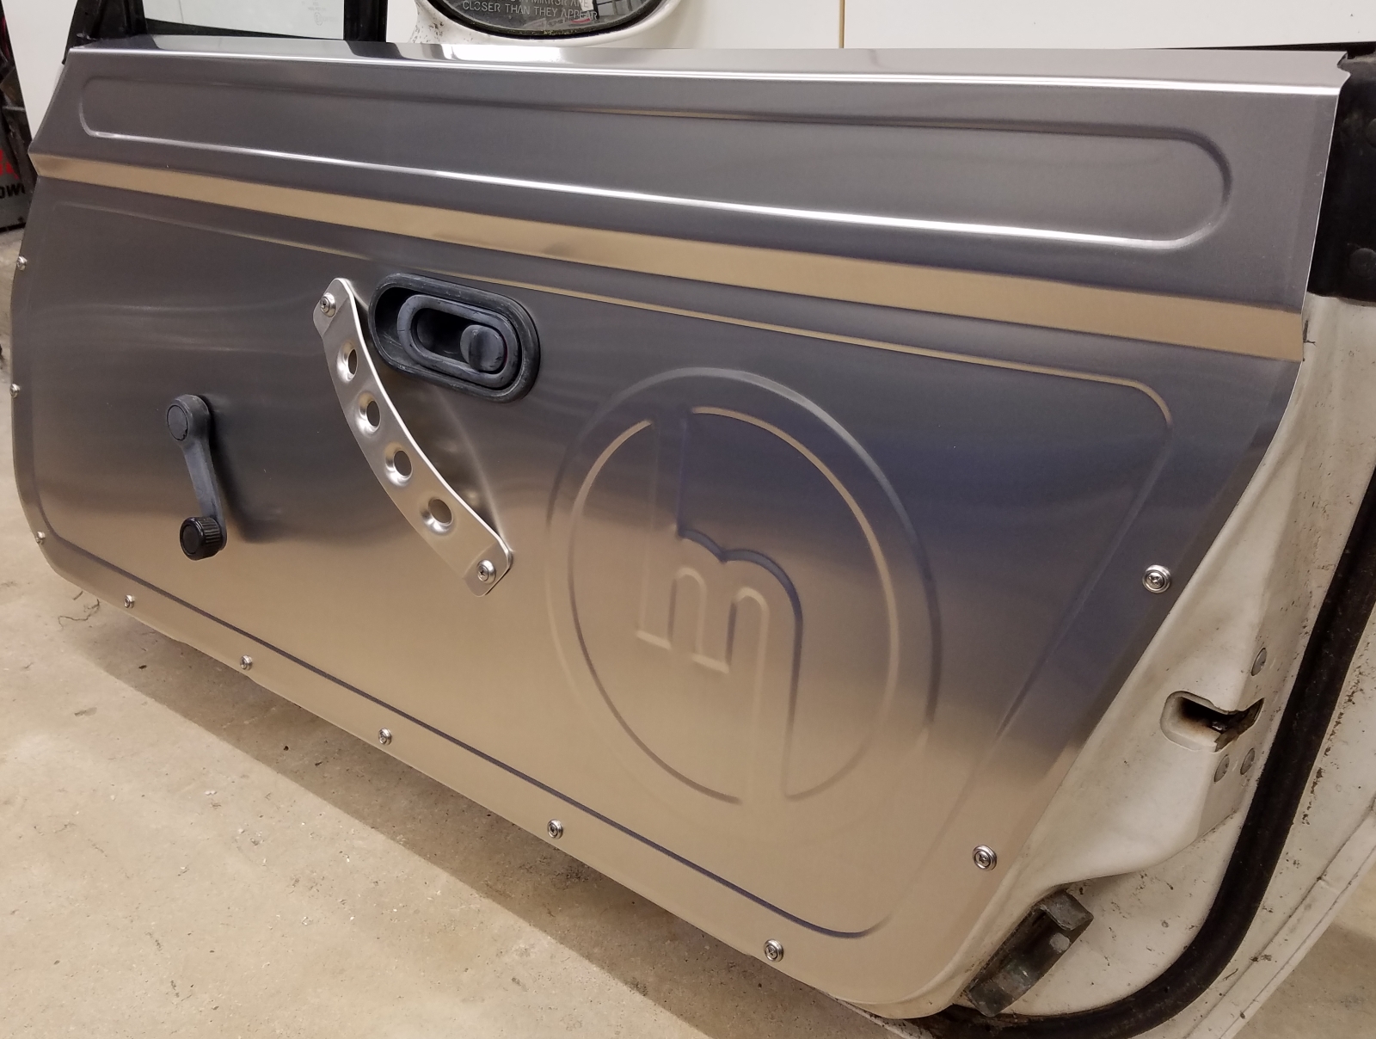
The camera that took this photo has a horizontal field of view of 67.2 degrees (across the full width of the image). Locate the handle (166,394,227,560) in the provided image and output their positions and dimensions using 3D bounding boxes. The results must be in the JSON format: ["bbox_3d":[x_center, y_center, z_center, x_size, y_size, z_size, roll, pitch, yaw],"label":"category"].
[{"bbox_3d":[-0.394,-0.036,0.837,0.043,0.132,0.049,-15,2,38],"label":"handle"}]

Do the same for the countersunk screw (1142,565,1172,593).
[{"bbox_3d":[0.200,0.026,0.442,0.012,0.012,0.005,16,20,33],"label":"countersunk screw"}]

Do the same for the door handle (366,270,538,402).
[{"bbox_3d":[-0.146,-0.120,0.673,0.160,0.066,0.036,21,22,31],"label":"door handle"}]

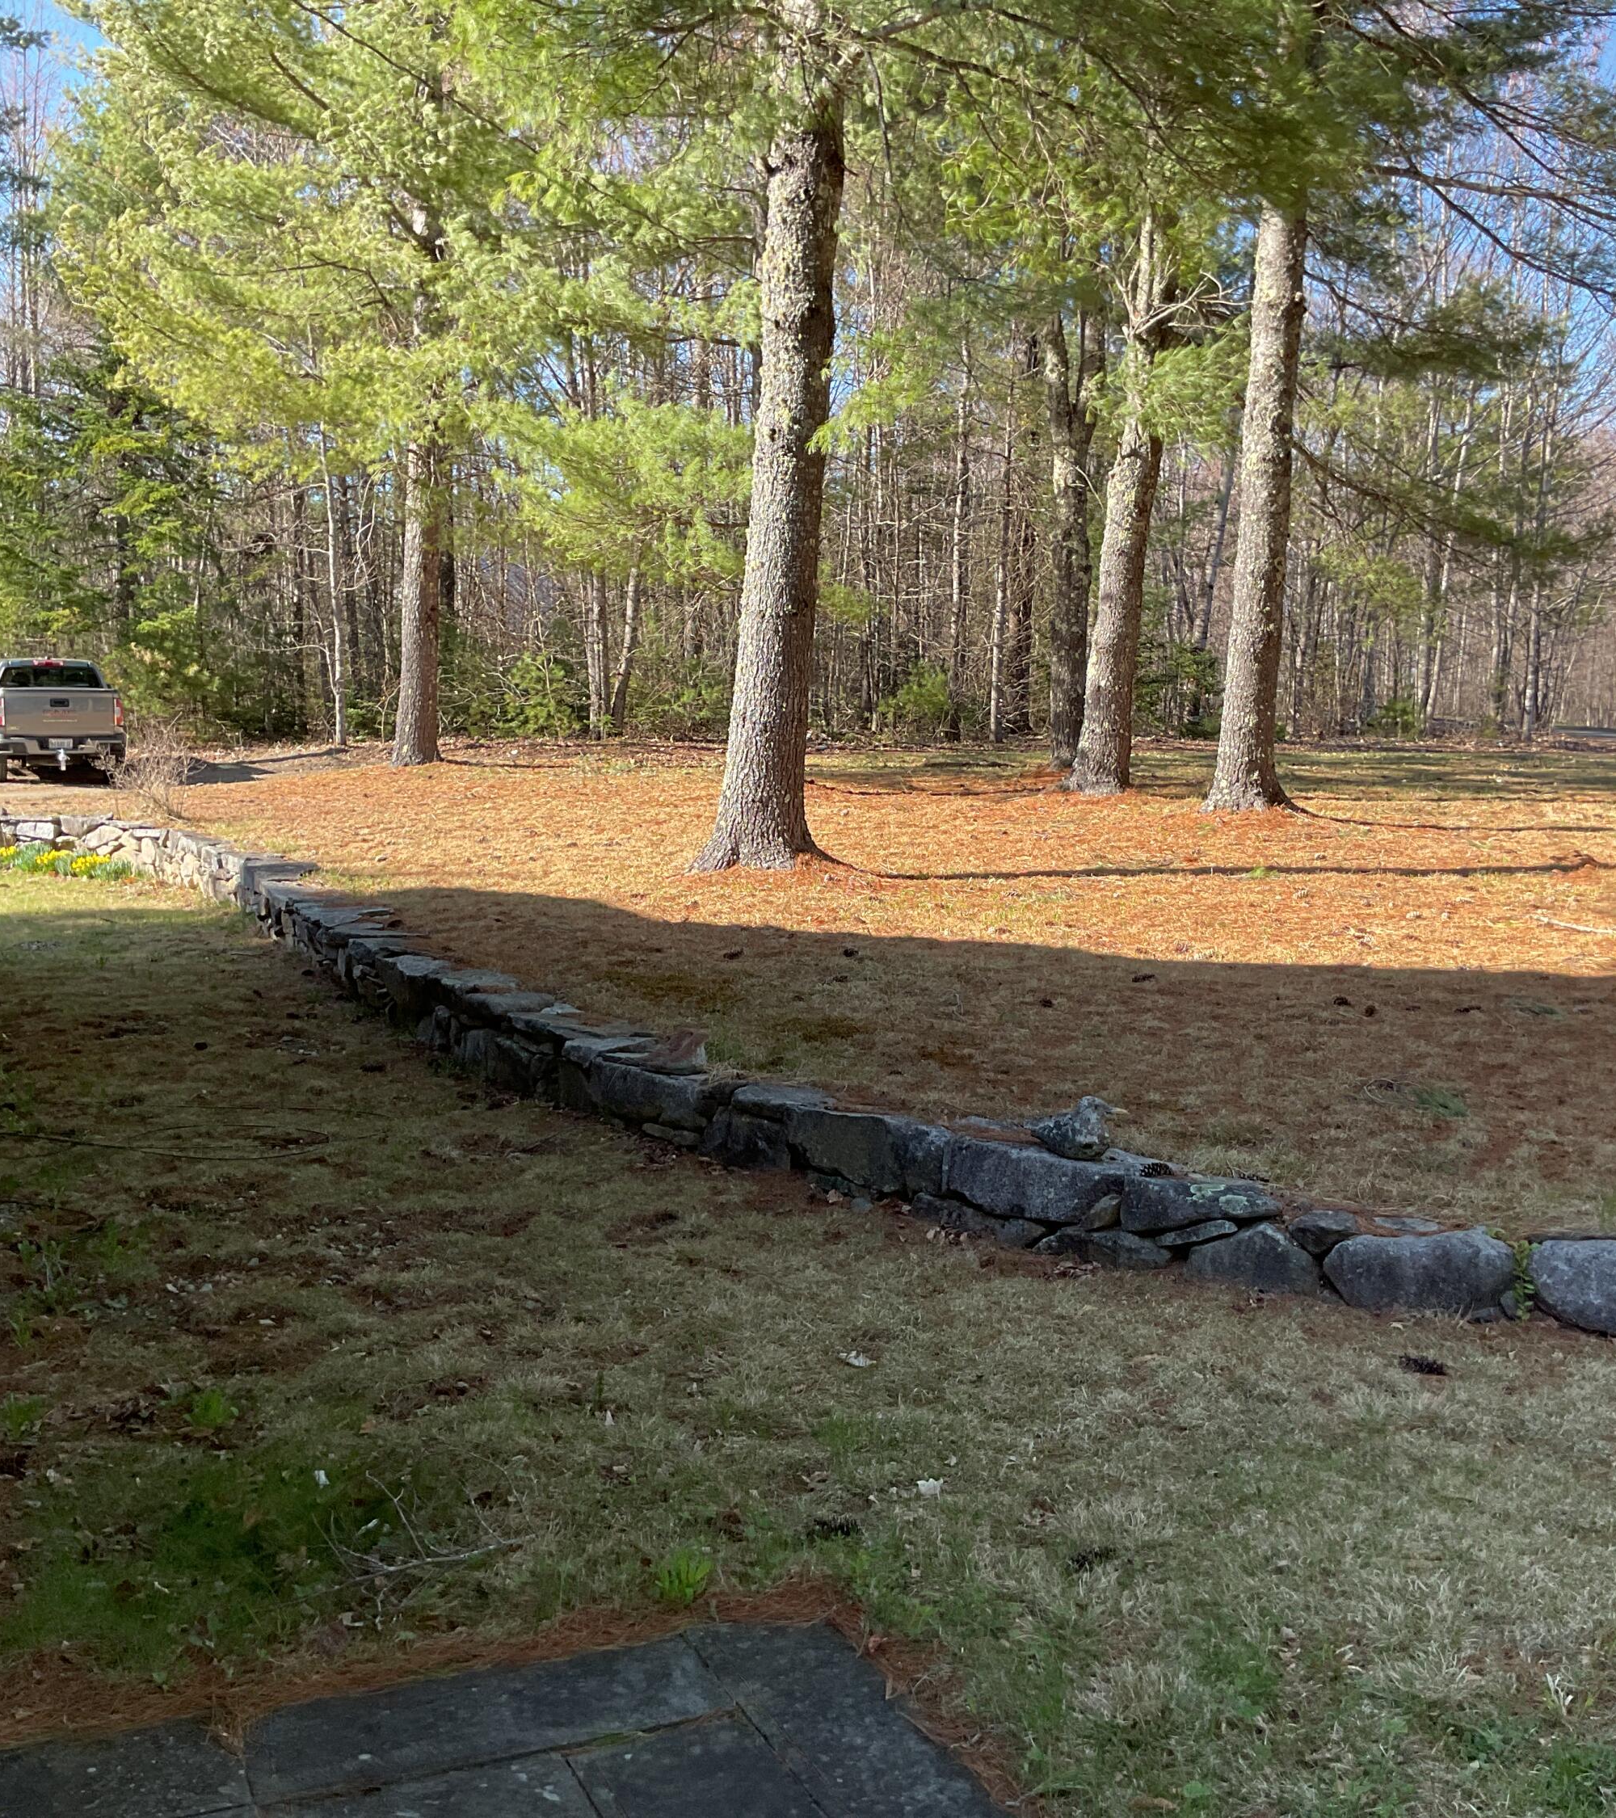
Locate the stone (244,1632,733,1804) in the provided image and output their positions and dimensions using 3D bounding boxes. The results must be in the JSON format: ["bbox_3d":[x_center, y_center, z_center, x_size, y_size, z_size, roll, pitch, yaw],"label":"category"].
[{"bbox_3d":[-0.503,1.288,3.196,0.734,0.045,0.275,-2,6,-24],"label":"stone"}]

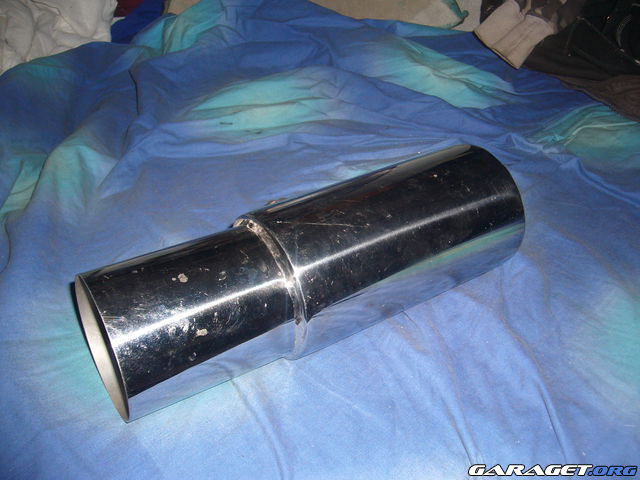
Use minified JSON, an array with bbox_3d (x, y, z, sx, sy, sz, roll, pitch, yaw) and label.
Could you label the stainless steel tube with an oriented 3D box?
[{"bbox_3d":[-0.003,0.022,0.506,0.339,0.117,0.117,-20,38,-28],"label":"stainless steel tube"}]

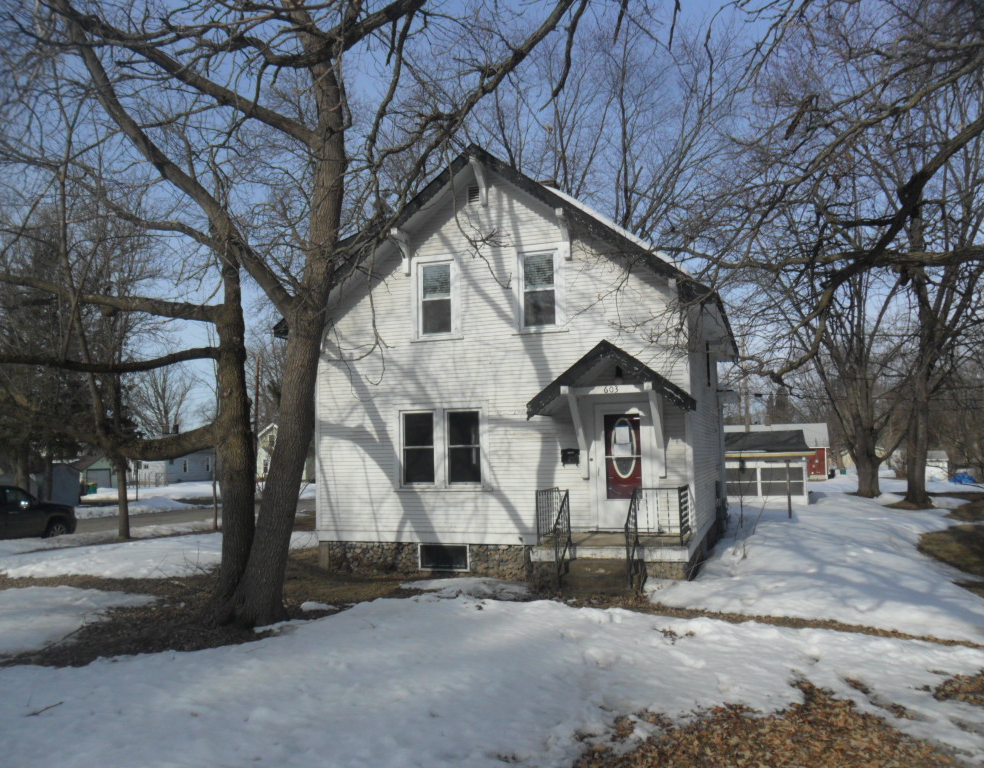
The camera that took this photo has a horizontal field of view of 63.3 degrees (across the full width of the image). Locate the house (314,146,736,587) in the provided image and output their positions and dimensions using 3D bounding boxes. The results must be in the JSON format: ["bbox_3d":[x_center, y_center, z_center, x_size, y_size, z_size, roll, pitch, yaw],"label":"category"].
[{"bbox_3d":[1.183,-0.105,17.782,7.900,7.600,10.200,-3,-5,19],"label":"house"}]

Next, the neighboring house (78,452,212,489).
[{"bbox_3d":[-35.451,7.900,80.905,7.500,4.600,15.500,-3,-5,19],"label":"neighboring house"}]

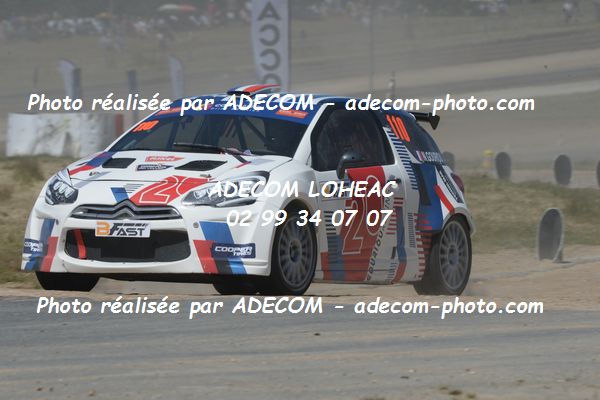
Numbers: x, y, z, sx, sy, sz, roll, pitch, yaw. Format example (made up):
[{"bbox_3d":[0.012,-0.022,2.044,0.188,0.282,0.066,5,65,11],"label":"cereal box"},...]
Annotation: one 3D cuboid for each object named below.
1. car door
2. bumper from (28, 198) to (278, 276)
[{"bbox_3d":[0.303,-0.030,42.914,0.280,1.170,1.300,1,-1,27],"label":"car door"},{"bbox_3d":[-1.052,0.231,41.776,1.810,0.500,0.490,1,-1,27],"label":"bumper"}]

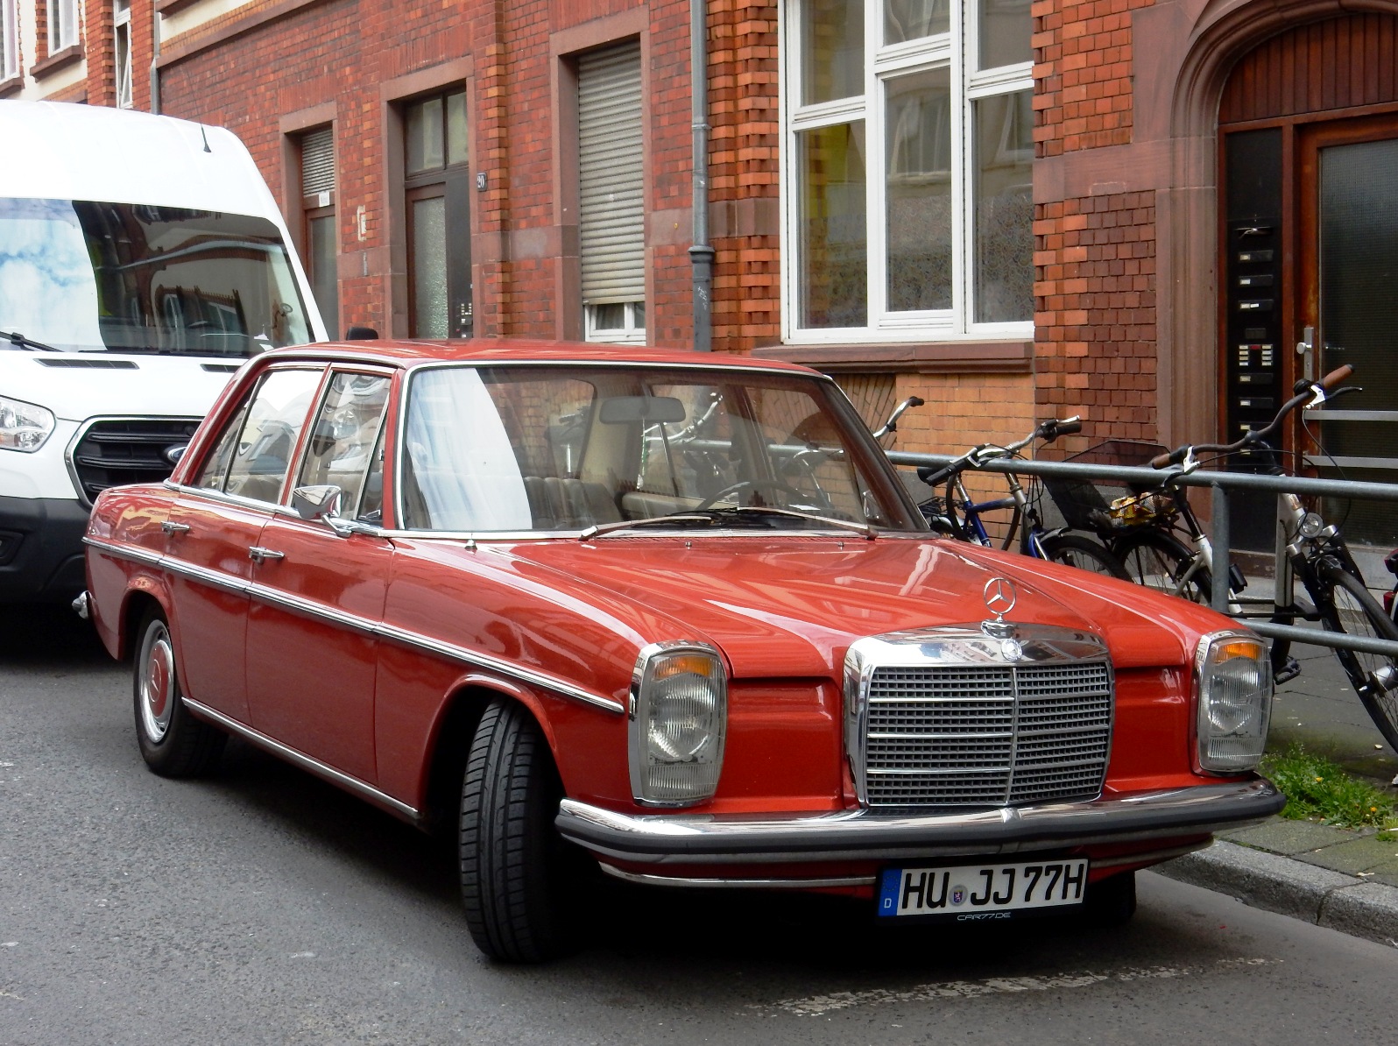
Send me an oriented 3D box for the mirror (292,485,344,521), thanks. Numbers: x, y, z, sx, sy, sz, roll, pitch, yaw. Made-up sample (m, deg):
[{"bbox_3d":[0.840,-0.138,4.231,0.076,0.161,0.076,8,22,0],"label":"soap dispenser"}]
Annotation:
[{"bbox_3d":[-0.954,-0.048,6.050,0.135,0.100,0.080,1,4,-17],"label":"mirror"}]

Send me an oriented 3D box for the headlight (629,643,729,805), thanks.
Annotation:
[{"bbox_3d":[-0.051,0.392,4.765,0.220,0.335,0.110,0,4,-27],"label":"headlight"}]

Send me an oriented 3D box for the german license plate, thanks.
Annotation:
[{"bbox_3d":[0.590,0.753,5.001,0.510,0.115,0.020,0,10,-27],"label":"german license plate"}]

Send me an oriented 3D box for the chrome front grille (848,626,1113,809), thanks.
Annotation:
[{"bbox_3d":[0.602,0.396,4.996,0.635,0.365,0.160,0,4,-27],"label":"chrome front grille"}]

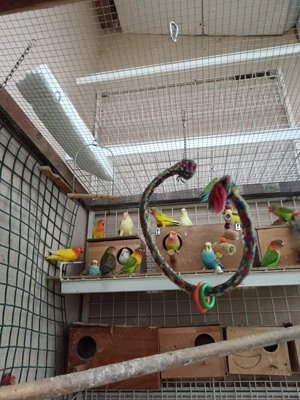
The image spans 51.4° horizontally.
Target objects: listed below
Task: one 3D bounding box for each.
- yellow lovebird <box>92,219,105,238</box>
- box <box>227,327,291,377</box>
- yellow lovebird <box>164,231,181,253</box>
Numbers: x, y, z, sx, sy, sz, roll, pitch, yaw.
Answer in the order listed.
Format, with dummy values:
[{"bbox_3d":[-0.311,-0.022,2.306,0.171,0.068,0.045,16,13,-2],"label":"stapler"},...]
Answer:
[{"bbox_3d":[-0.206,0.117,1.245,0.046,0.080,0.085,13,-26,-32],"label":"yellow lovebird"},{"bbox_3d":[0.354,0.504,1.059,0.186,0.135,0.142,-2,-21,8],"label":"box"},{"bbox_3d":[0.080,0.151,1.129,0.053,0.085,0.105,-5,-22,8],"label":"yellow lovebird"}]

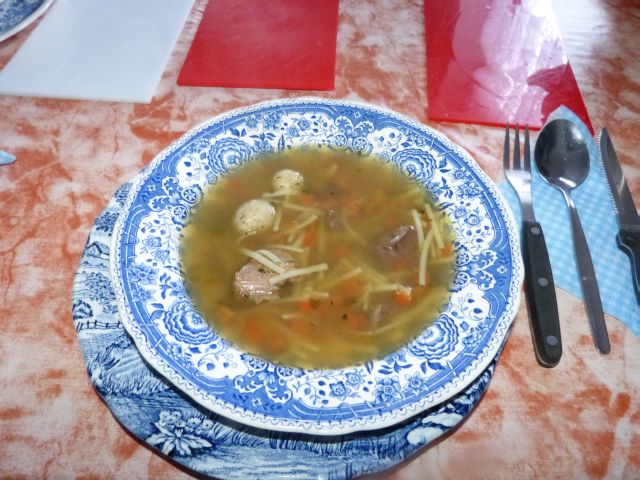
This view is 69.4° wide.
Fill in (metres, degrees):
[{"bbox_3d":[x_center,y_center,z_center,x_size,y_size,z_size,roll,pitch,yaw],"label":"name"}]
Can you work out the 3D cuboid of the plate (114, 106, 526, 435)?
[{"bbox_3d":[0.000,0.001,0.280,0.230,0.037,0.230,2,54,-3],"label":"plate"}]

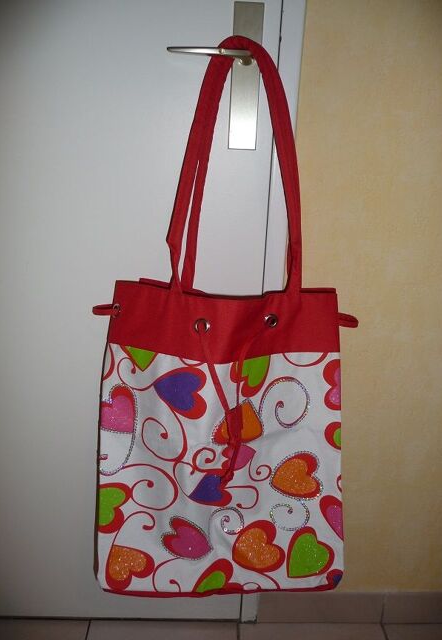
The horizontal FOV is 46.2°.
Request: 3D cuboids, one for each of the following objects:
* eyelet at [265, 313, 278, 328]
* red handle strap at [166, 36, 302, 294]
[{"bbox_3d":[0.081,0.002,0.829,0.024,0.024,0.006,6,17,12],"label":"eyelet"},{"bbox_3d":[0.026,-0.217,0.774,0.212,0.370,0.055,2,17,-2],"label":"red handle strap"}]

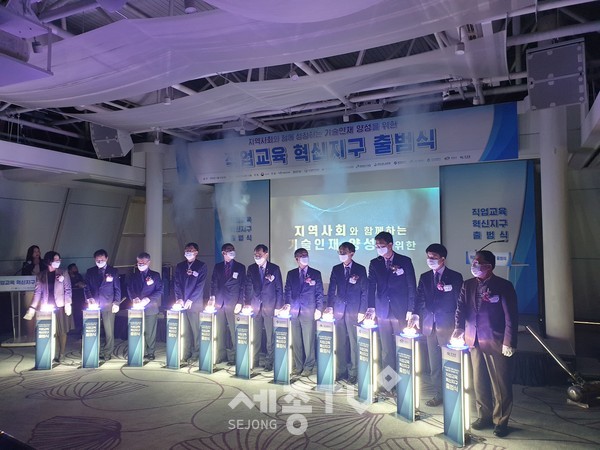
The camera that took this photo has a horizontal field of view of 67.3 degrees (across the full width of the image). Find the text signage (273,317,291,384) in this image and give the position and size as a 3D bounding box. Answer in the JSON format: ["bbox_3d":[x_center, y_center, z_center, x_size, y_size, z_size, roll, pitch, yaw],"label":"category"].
[{"bbox_3d":[-0.185,1.542,5.633,0.230,0.840,0.200,-2,-3,27],"label":"text signage"}]

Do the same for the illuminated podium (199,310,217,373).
[{"bbox_3d":[-1.221,1.584,6.155,0.220,0.820,0.165,-2,-3,27],"label":"illuminated podium"}]

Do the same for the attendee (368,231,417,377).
[{"bbox_3d":[1.046,0.982,5.085,0.540,1.830,0.400,-2,-3,28],"label":"attendee"}]

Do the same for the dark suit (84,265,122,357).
[{"bbox_3d":[-2.971,1.285,6.847,0.540,1.360,0.420,0,-2,-12],"label":"dark suit"}]

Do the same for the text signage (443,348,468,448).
[{"bbox_3d":[1.390,1.477,3.959,0.130,0.800,0.220,1,-3,-29],"label":"text signage"}]

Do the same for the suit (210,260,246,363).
[{"bbox_3d":[-1.028,1.234,6.535,0.520,1.410,0.420,-1,-2,5],"label":"suit"}]

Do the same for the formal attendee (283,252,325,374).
[{"bbox_3d":[0.055,1.147,6.005,0.500,1.665,0.360,-1,-3,12],"label":"formal attendee"}]

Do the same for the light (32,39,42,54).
[{"bbox_3d":[-3.087,-2.099,5.300,0.120,0.180,0.120,-1,-3,23],"label":"light"}]

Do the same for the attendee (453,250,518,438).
[{"bbox_3d":[1.698,1.058,4.144,0.440,1.650,0.560,2,-3,-44],"label":"attendee"}]

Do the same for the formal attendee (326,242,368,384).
[{"bbox_3d":[0.577,1.067,5.532,0.500,1.702,0.380,-1,-2,23],"label":"formal attendee"}]

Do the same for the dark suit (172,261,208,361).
[{"bbox_3d":[-1.683,1.262,6.900,0.500,1.479,0.360,-1,-3,5],"label":"dark suit"}]

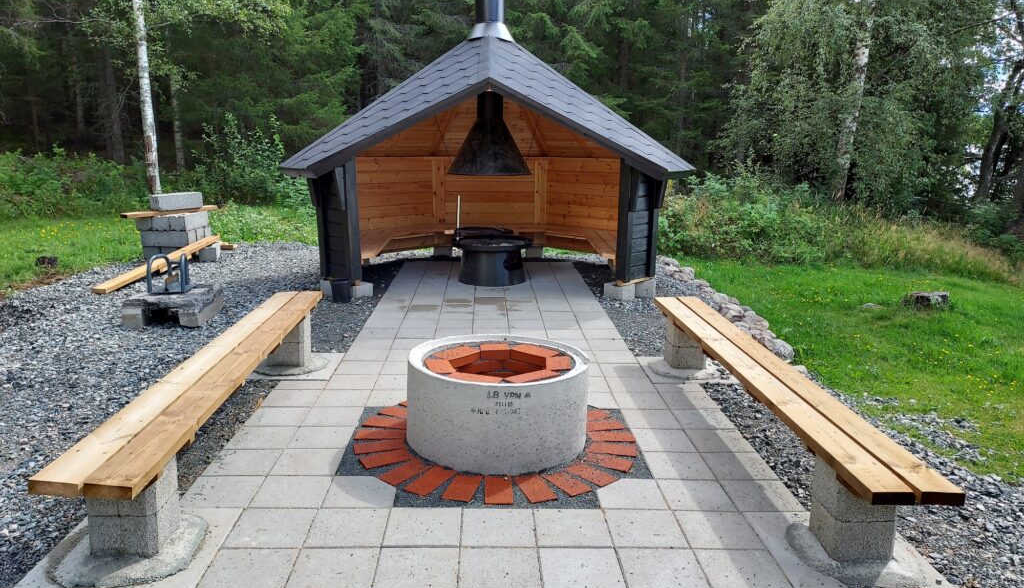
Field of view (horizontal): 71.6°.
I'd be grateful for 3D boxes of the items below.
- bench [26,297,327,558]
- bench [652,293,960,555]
[{"bbox_3d":[-1.465,0.503,3.762,0.330,0.430,3.050,0,12,-4],"label":"bench"},{"bbox_3d":[1.283,0.549,3.886,0.325,0.430,3.080,0,11,-2],"label":"bench"}]

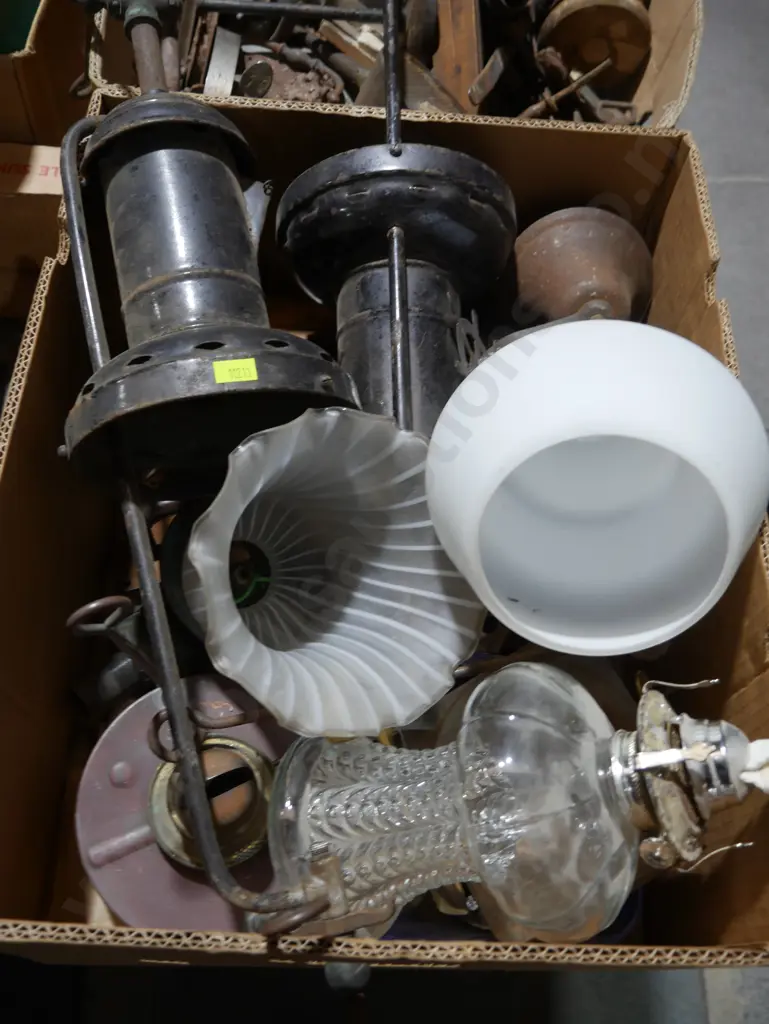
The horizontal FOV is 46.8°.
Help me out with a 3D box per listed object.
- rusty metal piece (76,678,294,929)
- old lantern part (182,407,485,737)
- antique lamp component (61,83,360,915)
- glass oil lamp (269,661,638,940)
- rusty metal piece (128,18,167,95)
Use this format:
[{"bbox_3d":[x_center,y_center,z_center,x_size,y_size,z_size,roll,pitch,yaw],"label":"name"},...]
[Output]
[{"bbox_3d":[-0.096,0.169,0.507,0.148,0.060,0.148,1,67,-1],"label":"rusty metal piece"},{"bbox_3d":[-0.051,0.034,0.490,0.161,0.134,0.161,3,84,-30],"label":"old lantern part"},{"bbox_3d":[-0.092,-0.023,0.531,0.180,0.180,0.508,-12,76,-3],"label":"antique lamp component"},{"bbox_3d":[0.036,0.142,0.436,0.177,0.133,0.133,-23,53,30],"label":"glass oil lamp"},{"bbox_3d":[-0.161,-0.312,0.610,0.019,0.019,0.060,-11,79,-8],"label":"rusty metal piece"}]

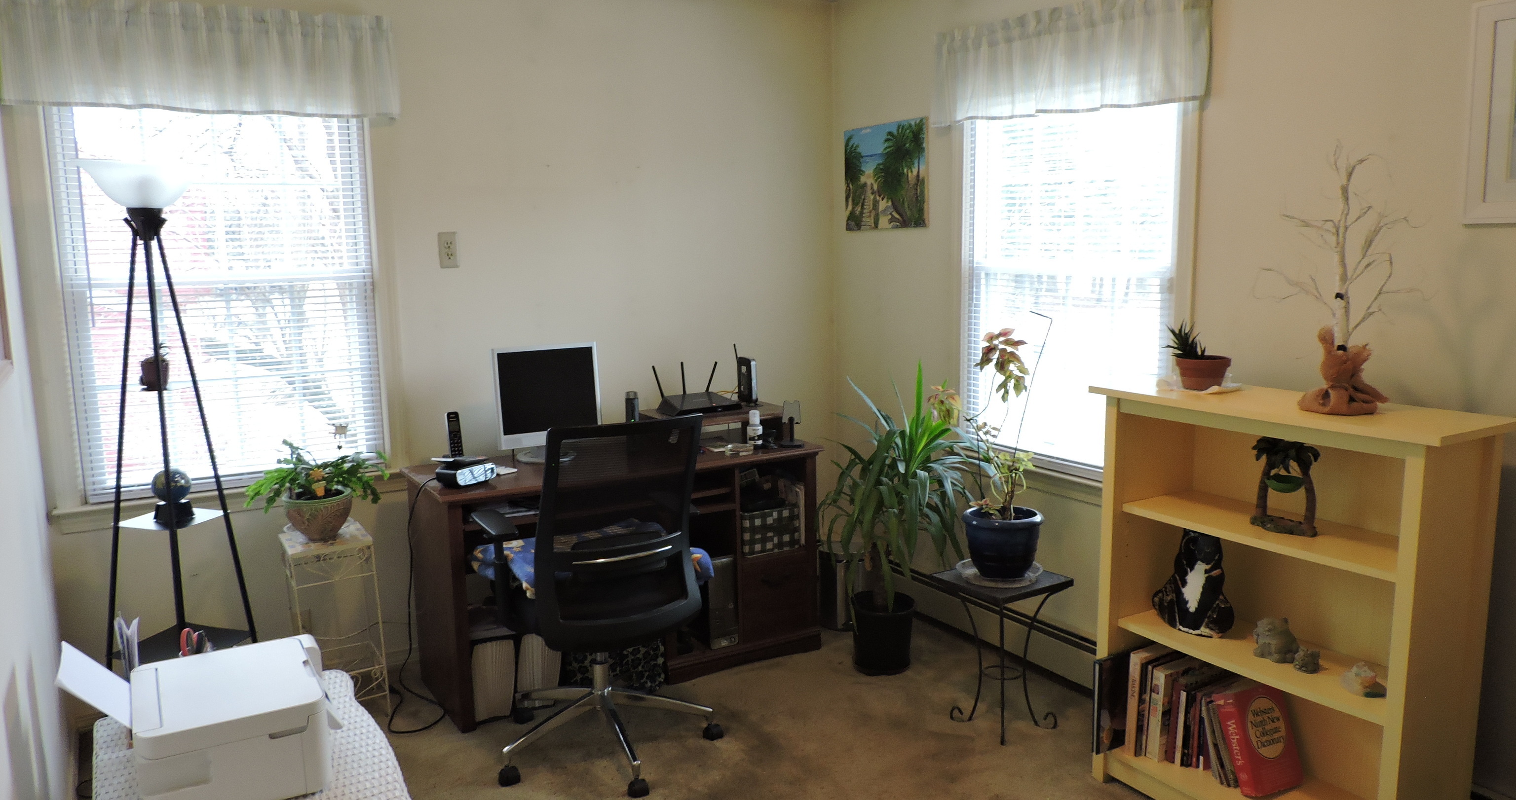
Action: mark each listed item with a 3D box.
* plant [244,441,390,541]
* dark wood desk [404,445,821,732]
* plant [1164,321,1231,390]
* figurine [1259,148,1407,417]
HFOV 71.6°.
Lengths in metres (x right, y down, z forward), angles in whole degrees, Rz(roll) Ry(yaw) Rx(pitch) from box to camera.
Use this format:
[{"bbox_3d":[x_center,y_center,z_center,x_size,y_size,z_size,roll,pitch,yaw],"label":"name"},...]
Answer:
[{"bbox_3d":[-1.354,0.274,3.217,0.410,0.310,0.360,-5,10,-23],"label":"plant"},{"bbox_3d":[-0.475,0.564,3.675,1.320,0.750,0.520,-6,10,-29],"label":"dark wood desk"},{"bbox_3d":[1.134,-0.120,2.722,0.165,0.172,0.150,3,10,22],"label":"plant"},{"bbox_3d":[1.289,-0.271,2.351,0.360,0.591,0.280,4,10,28],"label":"figurine"}]

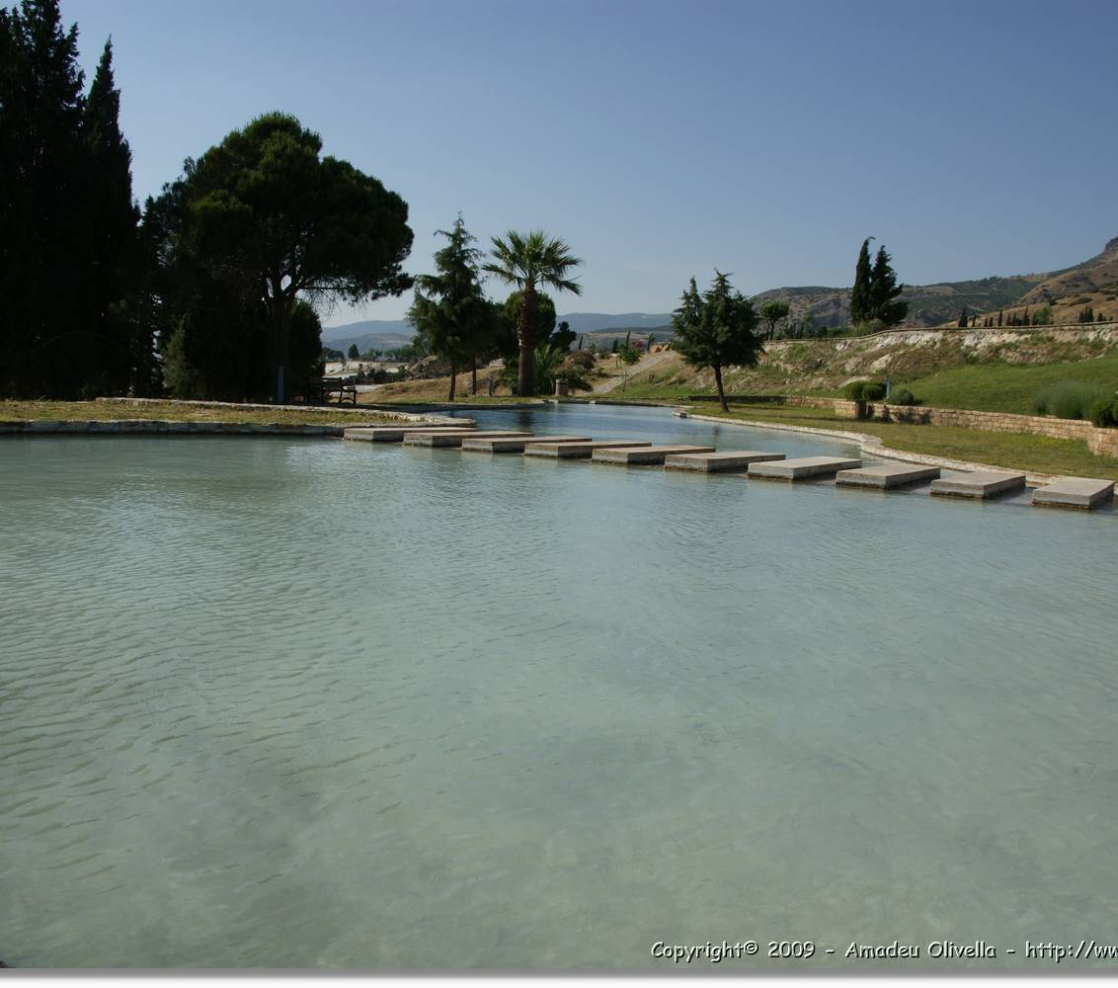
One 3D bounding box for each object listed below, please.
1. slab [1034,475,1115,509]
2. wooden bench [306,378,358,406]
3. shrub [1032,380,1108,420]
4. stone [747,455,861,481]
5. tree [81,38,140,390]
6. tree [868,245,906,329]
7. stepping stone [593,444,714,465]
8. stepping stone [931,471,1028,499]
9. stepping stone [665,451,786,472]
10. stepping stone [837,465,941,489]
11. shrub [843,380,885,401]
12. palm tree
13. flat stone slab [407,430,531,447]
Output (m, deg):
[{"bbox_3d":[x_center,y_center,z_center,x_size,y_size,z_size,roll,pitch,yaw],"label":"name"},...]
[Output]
[{"bbox_3d":[9.503,-0.024,20.364,0.920,0.230,3.800,7,7,31],"label":"slab"},{"bbox_3d":[-8.031,-3.660,39.382,0.700,0.830,1.827,6,7,27],"label":"wooden bench"},{"bbox_3d":[15.178,-2.777,33.000,2.000,1.170,1.700,3,7,0],"label":"shrub"},{"bbox_3d":[5.173,-0.534,23.001,0.920,0.230,3.800,7,7,34],"label":"stone"},{"bbox_3d":[-13.390,-8.203,33.000,1.750,10.600,1.750,3,7,0],"label":"tree"},{"bbox_3d":[28.107,-17.723,95.000,3.400,7.100,3.400,3,7,0],"label":"tree"},{"bbox_3d":[2.127,-0.855,23.888,0.889,0.214,3.587,8,8,37],"label":"stepping stone"},{"bbox_3d":[8.042,-0.187,21.166,0.920,0.230,3.800,7,7,32],"label":"stepping stone"},{"bbox_3d":[3.539,-0.682,23.036,0.889,0.214,3.587,8,8,35],"label":"stepping stone"},{"bbox_3d":[6.451,-0.355,21.531,0.889,0.214,3.587,7,8,33],"label":"stepping stone"},{"bbox_3d":[12.765,-4.289,46.500,1.600,0.900,1.400,3,7,0],"label":"shrub"},{"bbox_3d":[-1.261,-8.373,51.500,4.500,7.600,4.500,3,7,0],"label":"palm tree"},{"bbox_3d":[-2.113,-1.331,26.878,0.920,0.230,3.800,7,7,34],"label":"flat stone slab"}]

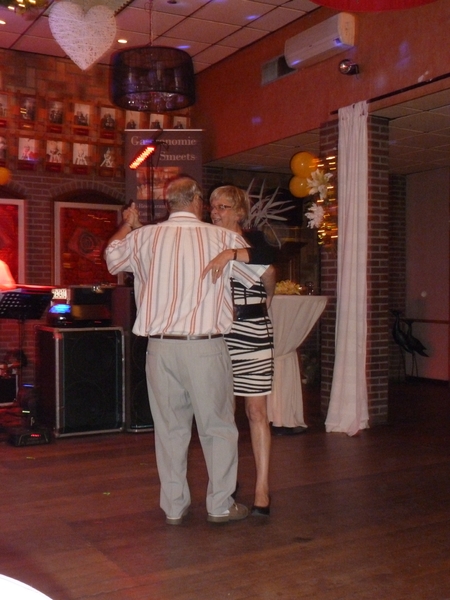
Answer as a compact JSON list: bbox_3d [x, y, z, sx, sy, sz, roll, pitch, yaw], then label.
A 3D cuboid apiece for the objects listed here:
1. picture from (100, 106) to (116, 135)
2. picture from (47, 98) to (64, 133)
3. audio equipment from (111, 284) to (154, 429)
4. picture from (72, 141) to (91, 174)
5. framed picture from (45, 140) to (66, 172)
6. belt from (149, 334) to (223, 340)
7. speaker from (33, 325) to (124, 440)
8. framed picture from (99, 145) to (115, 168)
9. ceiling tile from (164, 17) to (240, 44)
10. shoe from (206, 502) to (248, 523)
[{"bbox_3d":[-1.298,-2.003,7.956,0.186,0.306,0.025,-2,3,-30],"label":"picture"},{"bbox_3d":[-1.815,-1.972,7.628,0.190,0.360,0.025,-1,2,-30],"label":"picture"},{"bbox_3d":[-0.679,0.477,6.089,0.530,1.170,0.540,-1,2,-30],"label":"audio equipment"},{"bbox_3d":[-1.571,-1.558,7.816,0.199,0.328,0.025,-2,3,-30],"label":"picture"},{"bbox_3d":[-1.828,-1.550,7.670,0.214,0.333,0.025,-2,3,-30],"label":"framed picture"},{"bbox_3d":[-0.198,0.195,3.650,0.390,0.045,0.300,0,1,2],"label":"belt"},{"bbox_3d":[-1.235,0.644,5.986,0.557,0.851,0.612,-2,3,-30],"label":"speaker"},{"bbox_3d":[-1.314,-1.589,7.961,0.183,0.262,0.025,-2,3,-30],"label":"framed picture"},{"bbox_3d":[-0.222,-2.608,6.893,0.600,0.020,0.600,-2,3,-30],"label":"ceiling tile"},{"bbox_3d":[0.015,1.067,3.659,0.275,0.100,0.105,-2,2,-42],"label":"shoe"}]

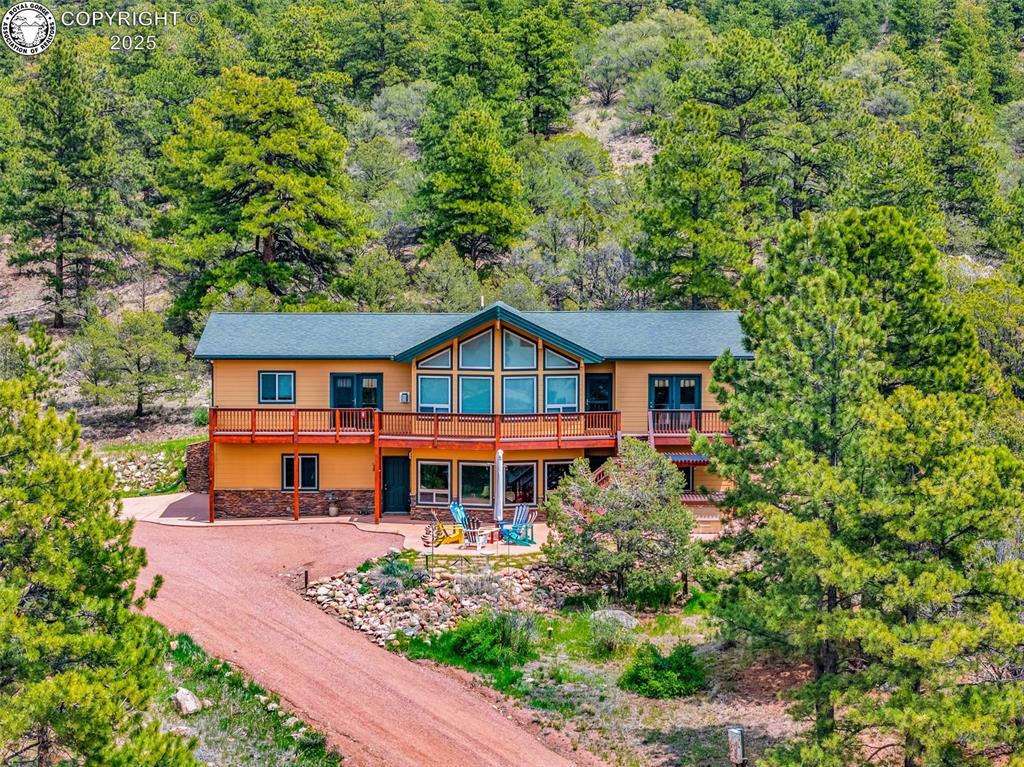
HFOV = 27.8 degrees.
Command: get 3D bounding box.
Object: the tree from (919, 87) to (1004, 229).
[{"bbox_3d":[27.243,-13.637,126.000,5.080,8.890,4.930,0,4,0],"label":"tree"}]

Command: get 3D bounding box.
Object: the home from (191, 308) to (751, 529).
[{"bbox_3d":[-1.430,0.807,80.217,20.700,8.100,13.200,0,4,0],"label":"home"}]

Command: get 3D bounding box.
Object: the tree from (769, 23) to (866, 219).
[{"bbox_3d":[19.041,-16.330,129.000,5.990,12.370,5.990,0,4,0],"label":"tree"}]

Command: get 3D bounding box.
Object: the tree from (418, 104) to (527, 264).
[{"bbox_3d":[-2.139,-11.141,115.000,5.930,9.170,5.750,0,4,0],"label":"tree"}]

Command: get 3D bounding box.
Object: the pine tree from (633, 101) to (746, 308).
[{"bbox_3d":[8.919,-8.995,104.000,5.560,10.450,5.390,0,4,0],"label":"pine tree"}]

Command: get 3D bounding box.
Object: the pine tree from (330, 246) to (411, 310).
[{"bbox_3d":[-6.856,-4.831,101.000,3.730,3.720,3.730,0,4,0],"label":"pine tree"}]

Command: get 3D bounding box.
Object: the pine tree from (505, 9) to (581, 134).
[{"bbox_3d":[2.435,-24.119,160.000,5.910,10.070,5.910,0,4,0],"label":"pine tree"}]

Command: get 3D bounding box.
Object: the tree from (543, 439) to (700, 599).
[{"bbox_3d":[3.439,4.240,65.000,4.810,5.020,4.670,0,4,0],"label":"tree"}]

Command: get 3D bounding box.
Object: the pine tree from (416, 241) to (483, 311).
[{"bbox_3d":[-3.110,-5.325,103.000,3.190,3.580,3.090,0,4,0],"label":"pine tree"}]

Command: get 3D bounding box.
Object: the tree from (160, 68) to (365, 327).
[{"bbox_3d":[-12.778,-9.885,106.000,10.130,12.500,9.830,0,4,0],"label":"tree"}]

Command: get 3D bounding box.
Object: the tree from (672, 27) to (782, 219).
[{"bbox_3d":[13.432,-16.143,129.000,6.720,12.240,6.720,0,4,0],"label":"tree"}]

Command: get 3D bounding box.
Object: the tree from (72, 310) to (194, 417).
[{"bbox_3d":[-16.185,-0.855,88.500,5.110,4.540,5.110,0,4,0],"label":"tree"}]

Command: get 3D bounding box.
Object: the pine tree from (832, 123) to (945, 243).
[{"bbox_3d":[21.647,-11.327,119.000,6.250,7.360,6.060,0,4,0],"label":"pine tree"}]

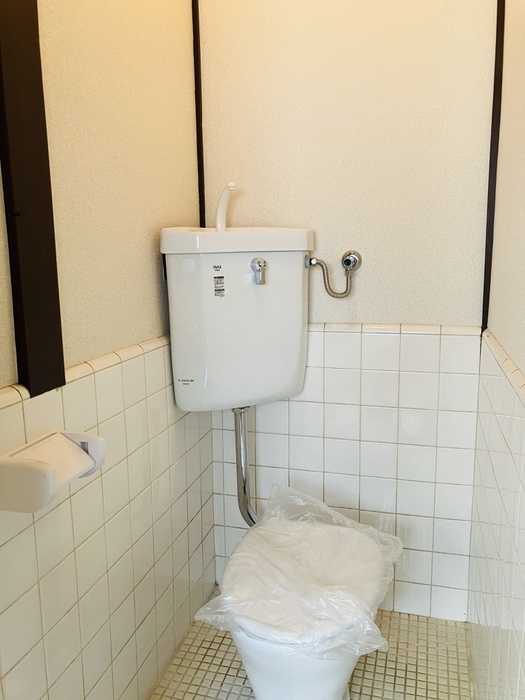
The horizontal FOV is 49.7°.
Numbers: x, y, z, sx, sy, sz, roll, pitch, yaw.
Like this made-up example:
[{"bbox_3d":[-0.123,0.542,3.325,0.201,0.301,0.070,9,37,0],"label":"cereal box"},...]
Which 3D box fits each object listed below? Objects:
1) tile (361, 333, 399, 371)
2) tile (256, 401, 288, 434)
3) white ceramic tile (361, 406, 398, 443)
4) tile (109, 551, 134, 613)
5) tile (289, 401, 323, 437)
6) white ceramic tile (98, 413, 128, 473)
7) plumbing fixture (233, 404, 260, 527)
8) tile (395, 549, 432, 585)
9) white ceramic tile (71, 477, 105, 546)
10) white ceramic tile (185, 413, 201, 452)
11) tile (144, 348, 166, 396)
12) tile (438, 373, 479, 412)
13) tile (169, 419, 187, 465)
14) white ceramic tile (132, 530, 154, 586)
[{"bbox_3d":[0.342,0.006,1.623,0.106,0.106,0.008,2,10,16],"label":"tile"},{"bbox_3d":[0.029,0.204,1.728,0.105,0.105,0.008,2,10,15],"label":"tile"},{"bbox_3d":[0.342,0.217,1.657,0.106,0.106,0.008,2,10,16],"label":"white ceramic tile"},{"bbox_3d":[-0.319,0.516,1.265,0.009,0.106,0.106,2,10,15],"label":"tile"},{"bbox_3d":[0.132,0.208,1.700,0.105,0.105,0.008,2,10,15],"label":"tile"},{"bbox_3d":[-0.319,0.192,1.195,0.008,0.105,0.105,2,10,15],"label":"white ceramic tile"},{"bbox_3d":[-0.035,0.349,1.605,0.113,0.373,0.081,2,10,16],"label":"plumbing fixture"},{"bbox_3d":[0.455,0.651,1.711,0.106,0.106,0.009,2,10,15],"label":"tile"},{"bbox_3d":[-0.349,0.320,1.124,0.008,0.106,0.107,2,10,15],"label":"white ceramic tile"},{"bbox_3d":[-0.207,0.230,1.641,0.009,0.106,0.106,2,10,15],"label":"white ceramic tile"},{"bbox_3d":[-0.267,0.053,1.398,0.008,0.106,0.107,2,10,15],"label":"tile"},{"bbox_3d":[0.543,0.118,1.567,0.105,0.105,0.008,2,10,15],"label":"tile"},{"bbox_3d":[-0.236,0.248,1.537,0.008,0.106,0.107,2,10,15],"label":"tile"},{"bbox_3d":[-0.290,0.497,1.367,0.008,0.106,0.107,2,10,15],"label":"white ceramic tile"}]

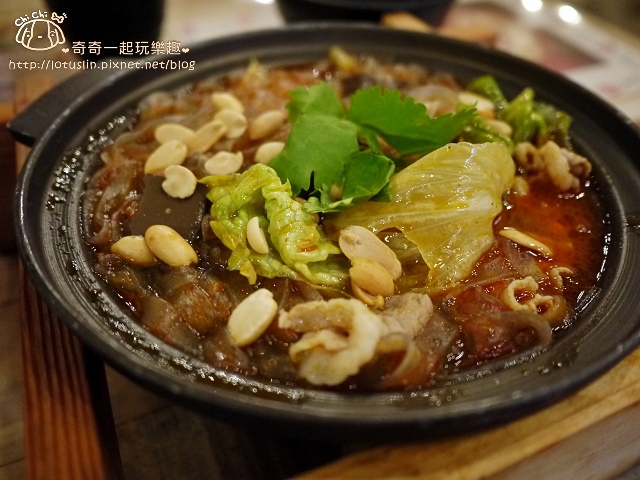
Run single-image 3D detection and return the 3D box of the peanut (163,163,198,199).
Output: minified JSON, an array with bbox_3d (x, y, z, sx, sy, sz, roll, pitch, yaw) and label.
[{"bbox_3d":[-0.038,-0.016,0.140,0.009,0.004,0.015,-18,47,-20],"label":"peanut"}]

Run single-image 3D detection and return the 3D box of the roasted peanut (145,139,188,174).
[{"bbox_3d":[-0.049,-0.026,0.165,0.010,0.006,0.017,25,54,18],"label":"roasted peanut"}]

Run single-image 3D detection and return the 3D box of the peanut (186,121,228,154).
[{"bbox_3d":[-0.034,-0.031,0.157,0.009,0.005,0.018,14,44,13],"label":"peanut"}]

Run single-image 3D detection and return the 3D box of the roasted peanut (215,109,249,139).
[{"bbox_3d":[-0.031,-0.040,0.177,0.010,0.006,0.015,-34,60,-19],"label":"roasted peanut"}]

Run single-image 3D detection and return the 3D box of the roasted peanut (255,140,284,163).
[{"bbox_3d":[-0.014,-0.026,0.153,0.008,0.006,0.013,33,51,29],"label":"roasted peanut"}]

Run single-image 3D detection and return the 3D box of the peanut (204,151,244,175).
[{"bbox_3d":[-0.027,-0.022,0.149,0.012,0.005,0.008,-25,49,-26],"label":"peanut"}]

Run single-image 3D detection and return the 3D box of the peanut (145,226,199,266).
[{"bbox_3d":[-0.036,0.001,0.124,0.016,0.007,0.008,30,50,27],"label":"peanut"}]

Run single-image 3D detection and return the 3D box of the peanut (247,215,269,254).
[{"bbox_3d":[-0.016,-0.001,0.136,0.004,0.008,0.013,-27,46,6],"label":"peanut"}]

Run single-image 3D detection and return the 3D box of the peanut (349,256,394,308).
[{"bbox_3d":[0.011,0.009,0.114,0.008,0.009,0.013,-20,47,-22],"label":"peanut"}]

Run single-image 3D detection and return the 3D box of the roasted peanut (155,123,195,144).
[{"bbox_3d":[-0.044,-0.032,0.159,0.014,0.005,0.009,16,45,15],"label":"roasted peanut"}]

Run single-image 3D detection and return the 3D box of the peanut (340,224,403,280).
[{"bbox_3d":[0.013,0.003,0.130,0.010,0.005,0.020,-35,63,-24],"label":"peanut"}]

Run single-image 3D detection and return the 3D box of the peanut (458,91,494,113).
[{"bbox_3d":[0.058,-0.051,0.194,0.010,0.007,0.015,-34,55,-27],"label":"peanut"}]

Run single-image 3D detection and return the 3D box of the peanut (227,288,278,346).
[{"bbox_3d":[-0.016,0.018,0.124,0.010,0.006,0.017,19,49,14],"label":"peanut"}]

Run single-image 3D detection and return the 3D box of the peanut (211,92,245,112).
[{"bbox_3d":[-0.034,-0.050,0.189,0.016,0.006,0.009,36,54,25],"label":"peanut"}]

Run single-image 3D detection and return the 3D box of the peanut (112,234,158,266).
[{"bbox_3d":[-0.051,0.003,0.141,0.015,0.006,0.009,21,41,22],"label":"peanut"}]

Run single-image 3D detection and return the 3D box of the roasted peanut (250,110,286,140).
[{"bbox_3d":[-0.016,-0.036,0.164,0.009,0.007,0.016,21,46,20],"label":"roasted peanut"}]

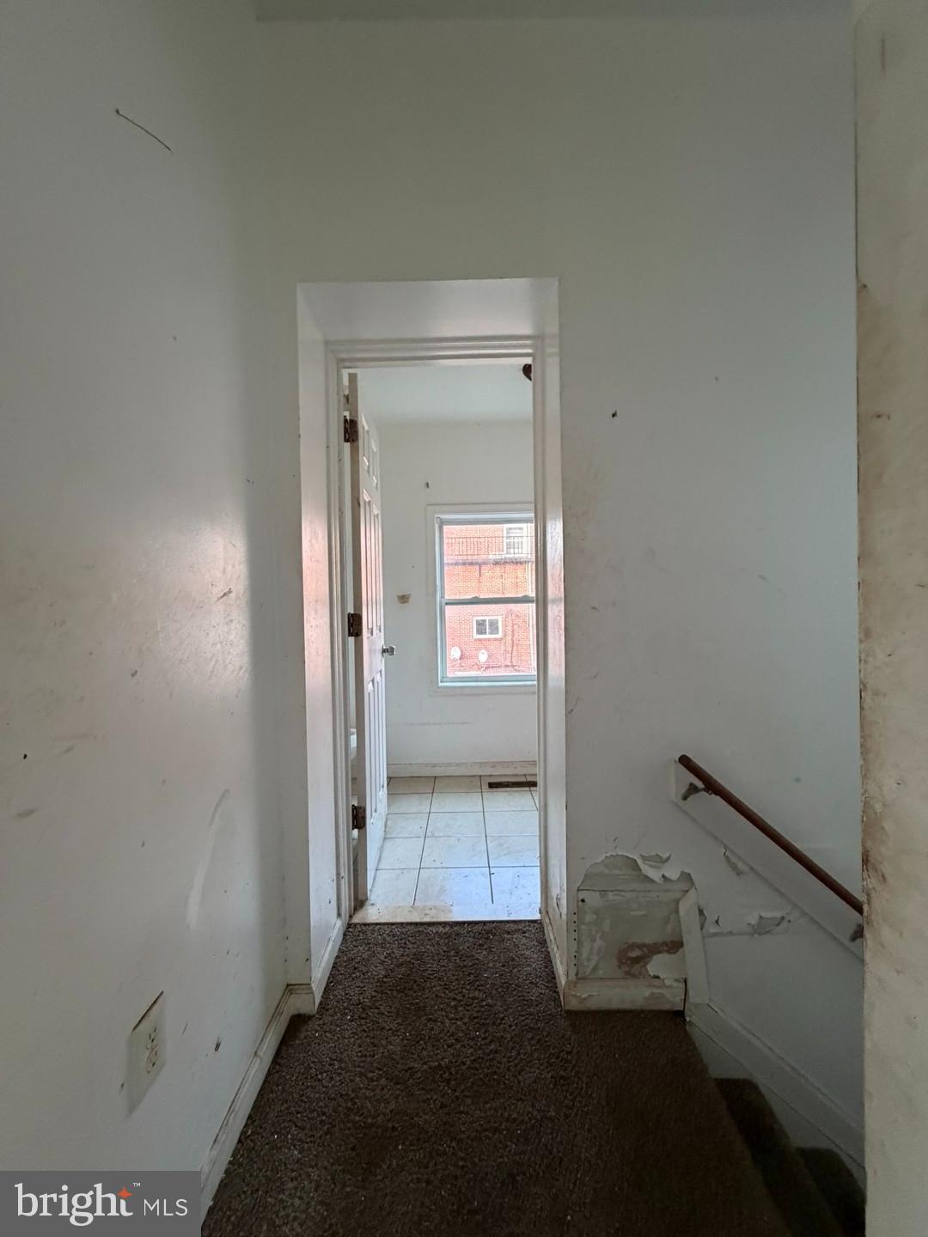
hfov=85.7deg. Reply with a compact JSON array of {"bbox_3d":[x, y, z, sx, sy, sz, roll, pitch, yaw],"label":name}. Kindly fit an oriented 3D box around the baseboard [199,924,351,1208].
[{"bbox_3d":[-0.456,1.070,1.357,0.082,0.083,0.910,-1,0,0],"label":"baseboard"}]

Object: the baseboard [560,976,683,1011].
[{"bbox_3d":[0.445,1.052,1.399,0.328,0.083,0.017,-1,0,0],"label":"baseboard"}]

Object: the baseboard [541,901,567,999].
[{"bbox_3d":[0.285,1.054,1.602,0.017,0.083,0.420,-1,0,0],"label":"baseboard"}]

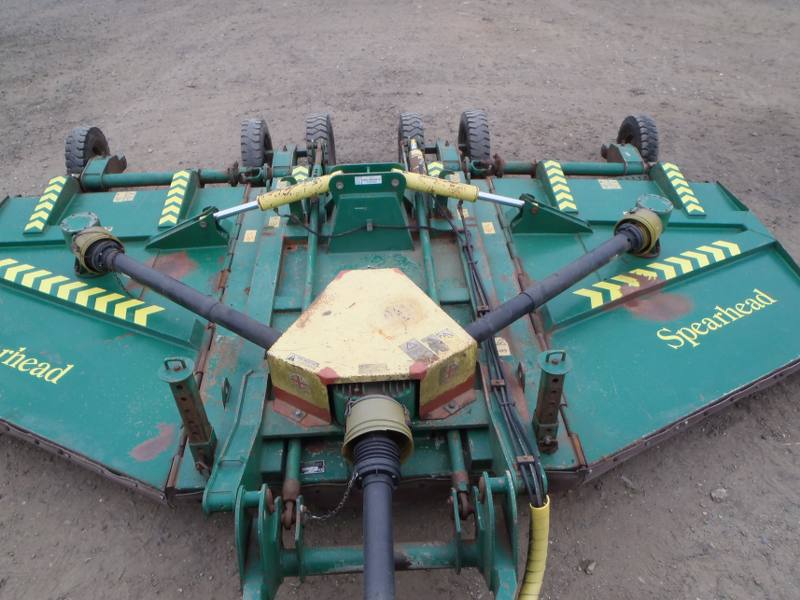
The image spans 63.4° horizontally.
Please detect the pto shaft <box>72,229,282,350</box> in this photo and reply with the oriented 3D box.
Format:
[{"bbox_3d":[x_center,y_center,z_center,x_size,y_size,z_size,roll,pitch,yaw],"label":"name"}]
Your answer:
[{"bbox_3d":[-0.995,-0.027,2.956,1.383,0.220,0.220,23,44,27],"label":"pto shaft"}]

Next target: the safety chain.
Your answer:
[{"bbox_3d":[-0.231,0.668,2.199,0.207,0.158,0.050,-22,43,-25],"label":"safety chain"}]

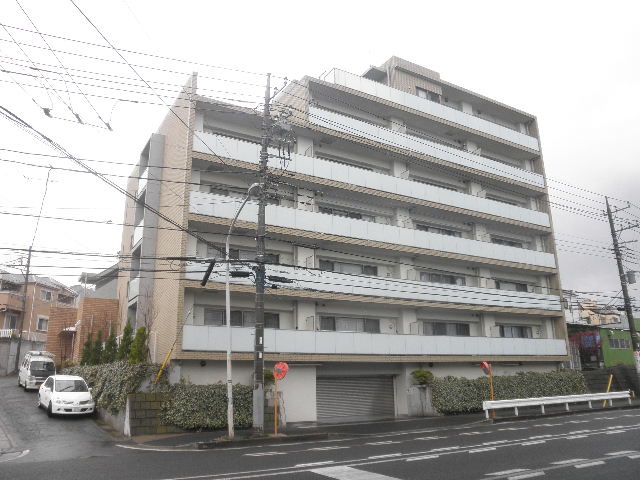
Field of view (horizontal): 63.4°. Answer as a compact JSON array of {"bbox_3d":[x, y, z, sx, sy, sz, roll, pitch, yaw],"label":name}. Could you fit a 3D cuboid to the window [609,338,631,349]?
[{"bbox_3d":[20.891,7.233,36.075,2.200,0.650,0.120,8,-17,-30],"label":"window"}]

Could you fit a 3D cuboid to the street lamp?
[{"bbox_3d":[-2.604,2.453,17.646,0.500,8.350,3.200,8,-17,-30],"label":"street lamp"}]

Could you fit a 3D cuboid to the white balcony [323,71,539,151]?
[{"bbox_3d":[8.224,-8.022,34.269,18.148,1.108,1.200,8,-18,-31],"label":"white balcony"}]

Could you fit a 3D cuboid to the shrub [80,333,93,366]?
[{"bbox_3d":[-13.187,6.191,29.237,0.650,1.907,0.650,8,-18,-31],"label":"shrub"}]

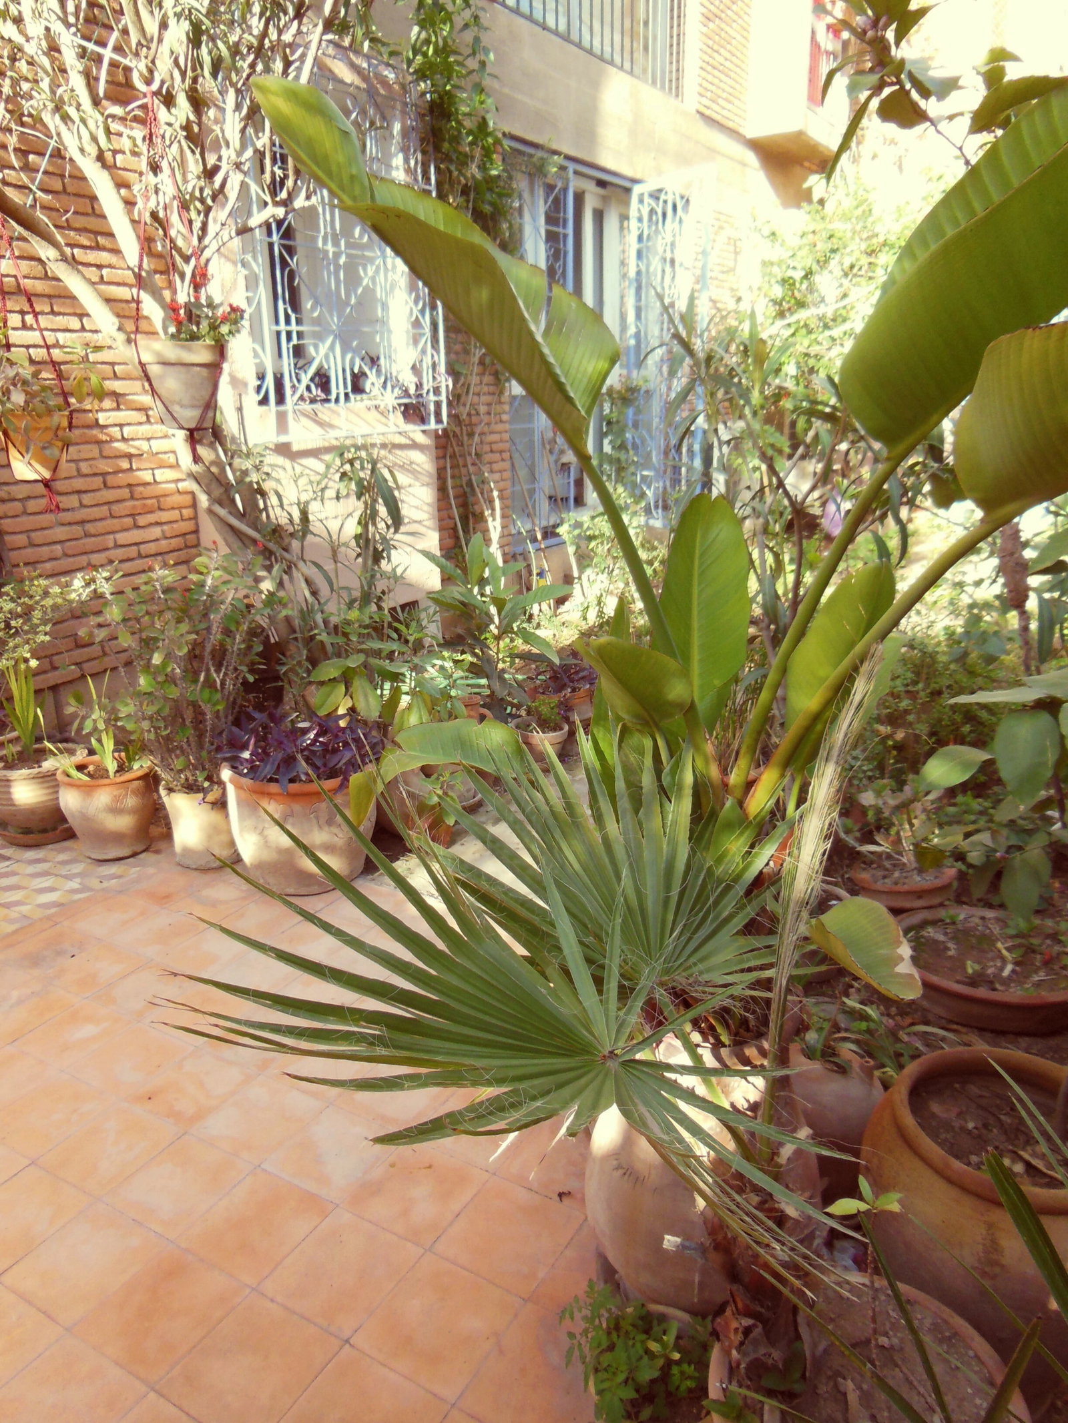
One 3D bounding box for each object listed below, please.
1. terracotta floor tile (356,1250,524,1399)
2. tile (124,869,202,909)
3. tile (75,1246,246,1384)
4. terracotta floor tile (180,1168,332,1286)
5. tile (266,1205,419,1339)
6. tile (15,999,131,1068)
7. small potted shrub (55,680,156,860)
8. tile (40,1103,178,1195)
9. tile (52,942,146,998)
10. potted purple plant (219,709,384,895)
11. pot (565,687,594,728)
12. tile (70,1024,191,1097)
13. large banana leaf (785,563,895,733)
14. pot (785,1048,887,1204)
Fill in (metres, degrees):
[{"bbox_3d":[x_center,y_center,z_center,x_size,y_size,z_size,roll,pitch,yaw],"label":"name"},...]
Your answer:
[{"bbox_3d":[-0.146,0.951,1.594,0.199,0.015,0.199,8,21,31],"label":"terracotta floor tile"},{"bbox_3d":[-1.082,0.534,3.065,0.200,0.015,0.200,8,21,31],"label":"tile"},{"bbox_3d":[-0.595,0.971,1.658,0.200,0.014,0.200,8,21,31],"label":"tile"},{"bbox_3d":[-0.489,0.913,1.819,0.200,0.014,0.200,8,21,31],"label":"terracotta floor tile"},{"bbox_3d":[-0.315,0.928,1.698,0.199,0.015,0.199,8,21,31],"label":"tile"},{"bbox_3d":[-1.057,0.753,2.375,0.199,0.015,0.199,8,21,31],"label":"tile"},{"bbox_3d":[-1.369,0.181,3.277,0.285,0.560,0.285,-10,19,-23],"label":"small potted shrub"},{"bbox_3d":[-0.824,0.857,2.008,0.199,0.015,0.199,8,21,31],"label":"tile"},{"bbox_3d":[-1.130,0.671,2.654,0.200,0.014,0.200,8,21,31],"label":"tile"},{"bbox_3d":[-0.691,0.252,3.050,0.480,0.490,0.480,-7,18,-13],"label":"potted purple plant"},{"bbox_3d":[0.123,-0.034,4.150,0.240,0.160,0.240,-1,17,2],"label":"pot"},{"bbox_3d":[-0.889,0.778,2.276,0.200,0.015,0.200,8,21,31],"label":"tile"},{"bbox_3d":[0.727,-0.135,2.420,0.240,0.480,0.120,19,16,-7],"label":"large banana leaf"},{"bbox_3d":[0.495,0.709,1.795,0.250,0.265,0.250,-2,17,1],"label":"pot"}]

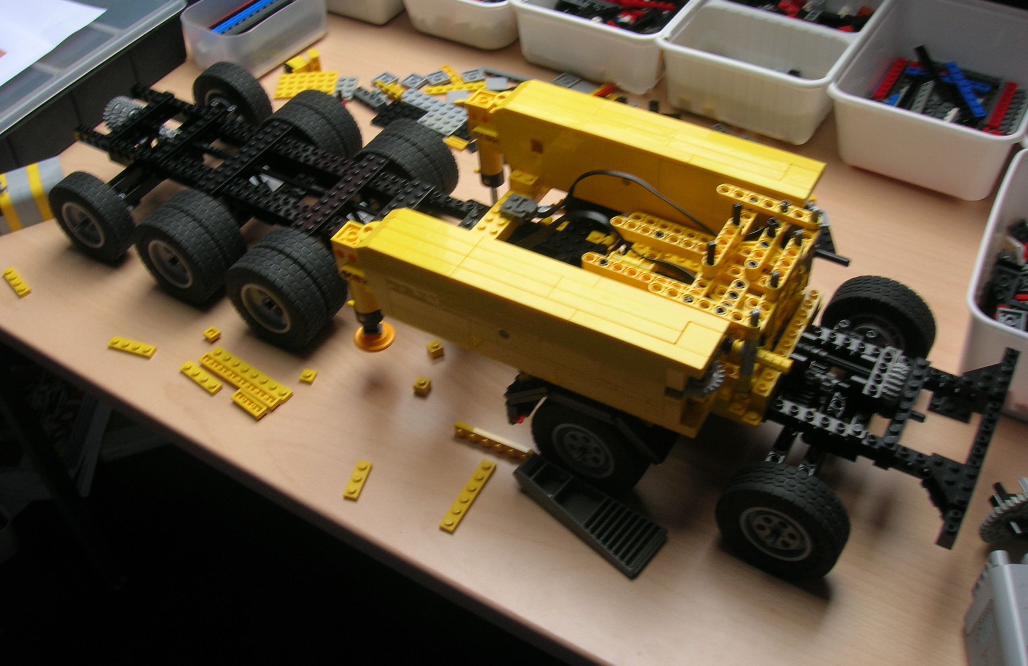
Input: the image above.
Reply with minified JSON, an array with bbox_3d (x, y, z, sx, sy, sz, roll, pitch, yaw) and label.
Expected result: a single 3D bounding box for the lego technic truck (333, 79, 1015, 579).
[{"bbox_3d":[0.086,-0.009,0.538,0.327,0.120,0.170,21,52,23],"label":"lego technic truck"}]

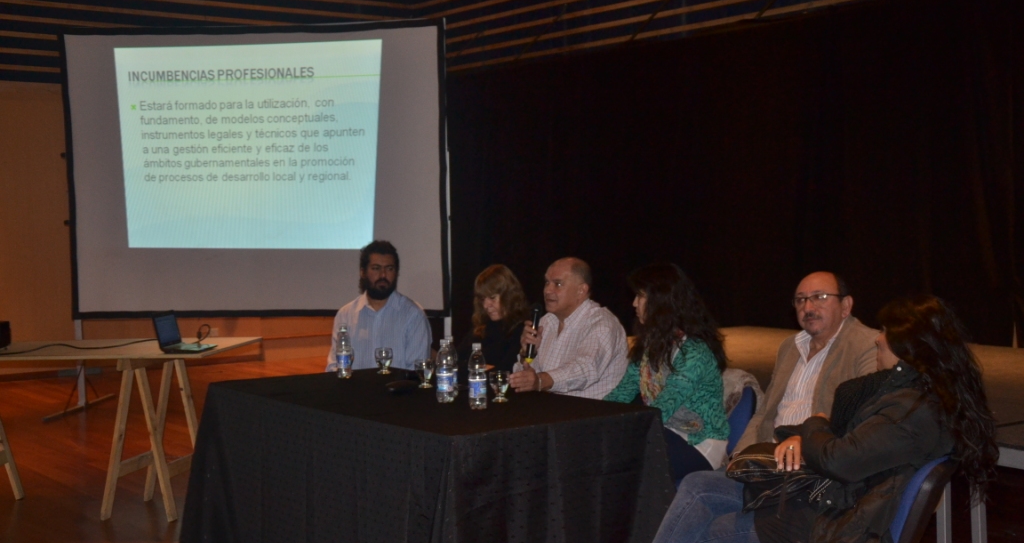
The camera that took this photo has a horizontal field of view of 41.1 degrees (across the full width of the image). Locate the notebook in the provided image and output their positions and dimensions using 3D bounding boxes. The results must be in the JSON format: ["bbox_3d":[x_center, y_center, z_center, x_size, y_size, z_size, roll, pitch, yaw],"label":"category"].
[{"bbox_3d":[-1.608,0.297,6.730,0.230,0.192,0.275,0,3,7],"label":"notebook"}]

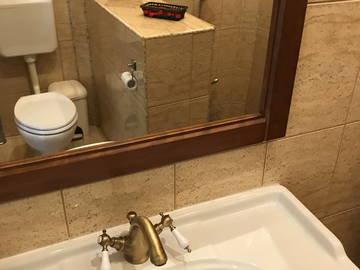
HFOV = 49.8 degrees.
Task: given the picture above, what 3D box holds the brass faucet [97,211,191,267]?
[{"bbox_3d":[-0.069,0.223,0.779,0.188,0.118,0.147,-14,32,-24],"label":"brass faucet"}]

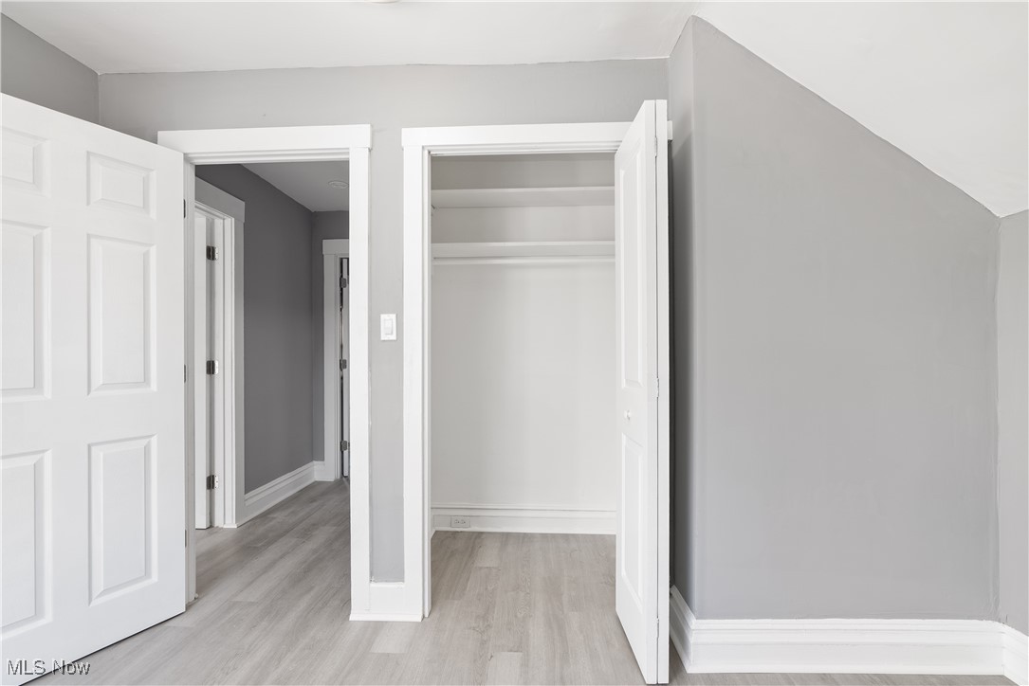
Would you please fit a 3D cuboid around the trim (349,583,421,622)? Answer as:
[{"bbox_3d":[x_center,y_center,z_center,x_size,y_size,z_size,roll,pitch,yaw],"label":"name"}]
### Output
[{"bbox_3d":[-0.553,1.113,1.975,0.305,0.160,0.035,0,0,2],"label":"trim"}]

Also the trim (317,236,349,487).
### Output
[{"bbox_3d":[-1.270,0.165,4.160,0.900,2.180,0.130,0,0,2],"label":"trim"}]

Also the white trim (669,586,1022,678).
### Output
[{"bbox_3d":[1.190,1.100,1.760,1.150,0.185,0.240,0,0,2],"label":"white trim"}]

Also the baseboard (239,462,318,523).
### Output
[{"bbox_3d":[-1.825,1.157,3.580,0.035,0.178,1.060,0,0,2],"label":"baseboard"}]

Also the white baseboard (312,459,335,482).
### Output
[{"bbox_3d":[-1.718,1.157,4.120,0.195,0.178,0.035,0,0,2],"label":"white baseboard"}]

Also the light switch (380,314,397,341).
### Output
[{"bbox_3d":[-0.544,-0.067,1.980,0.071,0.117,0.014,0,0,2],"label":"light switch"}]

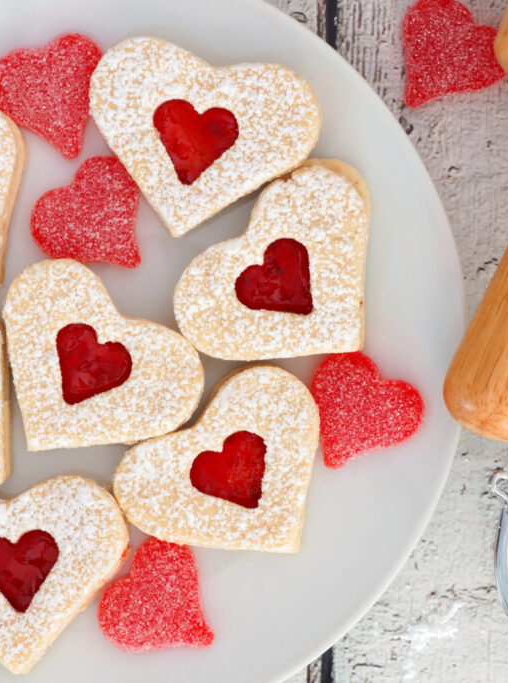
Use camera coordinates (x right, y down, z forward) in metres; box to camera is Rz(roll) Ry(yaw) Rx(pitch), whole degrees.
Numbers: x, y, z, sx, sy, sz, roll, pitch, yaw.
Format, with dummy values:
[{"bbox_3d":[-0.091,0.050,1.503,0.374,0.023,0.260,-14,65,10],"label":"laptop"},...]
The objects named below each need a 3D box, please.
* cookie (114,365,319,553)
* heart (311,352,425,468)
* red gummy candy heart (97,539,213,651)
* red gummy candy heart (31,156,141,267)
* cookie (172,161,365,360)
[{"bbox_3d":[-0.004,0.041,0.432,0.063,0.013,0.053,-35,89,0],"label":"cookie"},{"bbox_3d":[0.030,0.022,0.432,0.034,0.011,0.033,30,89,1],"label":"heart"},{"bbox_3d":[-0.025,0.077,0.433,0.034,0.011,0.036,40,89,1],"label":"red gummy candy heart"},{"bbox_3d":[-0.046,-0.035,0.436,0.034,0.011,0.033,-40,89,-1],"label":"red gummy candy heart"},{"bbox_3d":[0.013,-0.017,0.434,0.068,0.013,0.053,-44,89,-1],"label":"cookie"}]

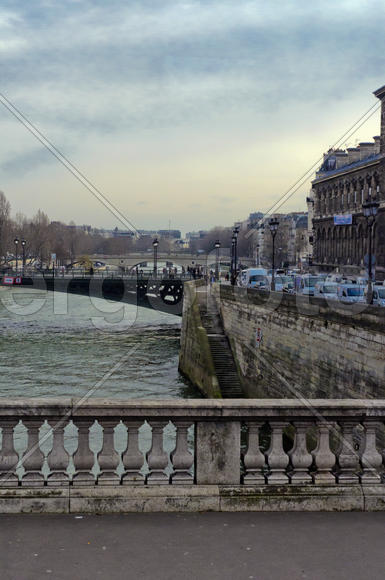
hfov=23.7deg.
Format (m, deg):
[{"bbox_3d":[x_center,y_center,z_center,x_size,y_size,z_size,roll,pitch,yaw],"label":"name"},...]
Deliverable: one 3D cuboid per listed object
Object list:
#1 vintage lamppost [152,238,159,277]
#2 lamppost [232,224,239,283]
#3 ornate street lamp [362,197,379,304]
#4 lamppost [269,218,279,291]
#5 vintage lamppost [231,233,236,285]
[{"bbox_3d":[-6.012,-5.070,149.099,0.750,6.600,0.750,0,2,0],"label":"vintage lamppost"},{"bbox_3d":[4.246,-3.030,88.593,0.560,6.200,0.560,0,2,0],"label":"lamppost"},{"bbox_3d":[9.317,-1.796,48.093,0.880,6.200,0.600,0,2,0],"label":"ornate street lamp"},{"bbox_3d":[6.360,-2.515,72.093,0.820,6.200,0.600,0,2,0],"label":"lamppost"},{"bbox_3d":[4.829,-3.438,108.093,0.550,6.200,0.550,0,2,0],"label":"vintage lamppost"}]

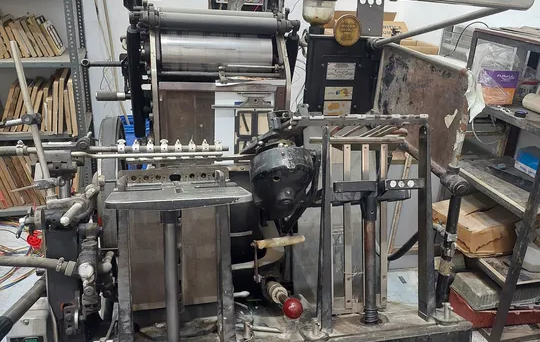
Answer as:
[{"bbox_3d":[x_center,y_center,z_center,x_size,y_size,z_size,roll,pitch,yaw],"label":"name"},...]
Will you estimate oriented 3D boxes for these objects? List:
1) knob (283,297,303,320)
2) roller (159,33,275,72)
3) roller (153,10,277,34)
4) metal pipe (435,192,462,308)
[{"bbox_3d":[0.059,0.359,1.250,0.052,0.052,0.052,2,17,-1],"label":"knob"},{"bbox_3d":[-0.164,-0.379,1.531,0.363,0.140,0.140,-2,18,-14],"label":"roller"},{"bbox_3d":[-0.154,-0.453,1.471,0.366,0.056,0.056,-2,18,-14],"label":"roller"},{"bbox_3d":[0.535,0.246,1.438,0.044,0.372,0.044,-2,15,-14],"label":"metal pipe"}]

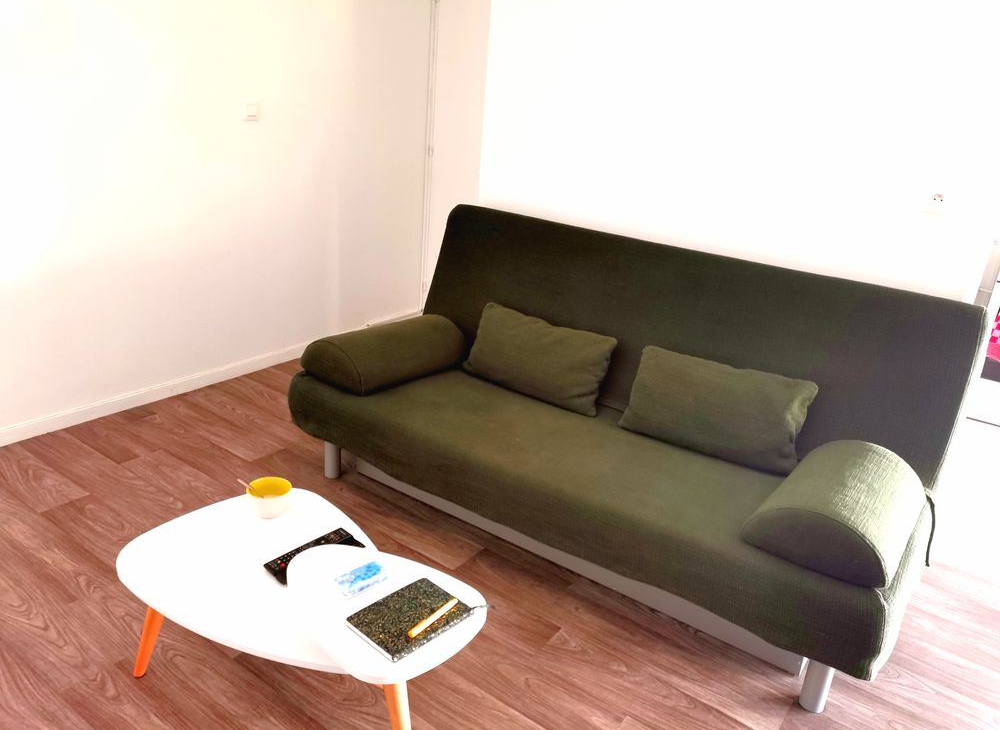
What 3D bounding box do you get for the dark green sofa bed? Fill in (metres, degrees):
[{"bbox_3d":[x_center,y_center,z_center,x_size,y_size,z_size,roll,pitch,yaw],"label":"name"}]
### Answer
[{"bbox_3d":[0.340,0.119,2.631,2.010,0.935,1.020,18,24,32],"label":"dark green sofa bed"}]

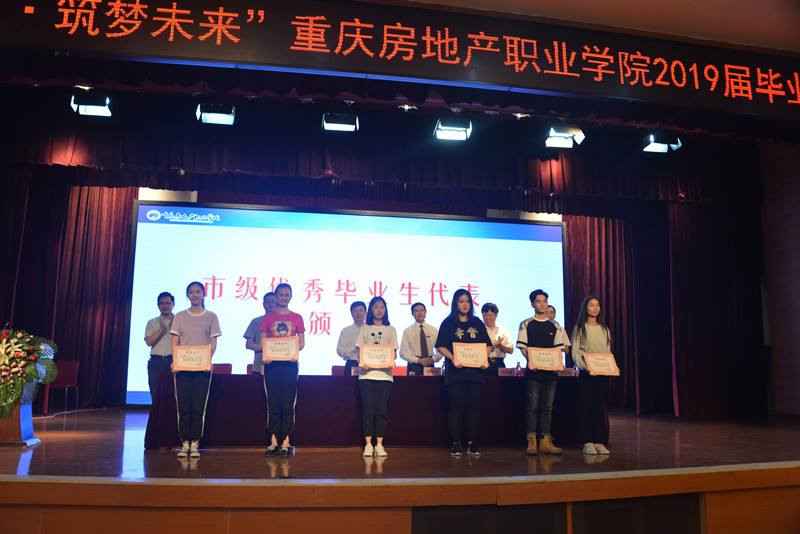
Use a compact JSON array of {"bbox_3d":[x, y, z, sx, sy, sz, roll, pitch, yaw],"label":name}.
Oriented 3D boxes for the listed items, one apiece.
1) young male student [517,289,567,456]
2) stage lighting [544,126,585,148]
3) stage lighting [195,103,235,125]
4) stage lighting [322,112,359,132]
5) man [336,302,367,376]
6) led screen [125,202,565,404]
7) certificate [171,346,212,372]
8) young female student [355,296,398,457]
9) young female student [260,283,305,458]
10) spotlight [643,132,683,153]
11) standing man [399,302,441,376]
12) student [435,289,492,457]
[{"bbox_3d":[1.478,1.084,6.557,0.480,1.702,0.340,3,-7,-15],"label":"young male student"},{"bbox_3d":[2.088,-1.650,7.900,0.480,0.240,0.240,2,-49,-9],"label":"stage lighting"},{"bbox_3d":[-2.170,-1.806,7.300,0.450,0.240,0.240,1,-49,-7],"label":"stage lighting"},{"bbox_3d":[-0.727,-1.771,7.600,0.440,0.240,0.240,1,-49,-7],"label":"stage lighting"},{"bbox_3d":[-0.530,1.250,7.710,0.520,1.640,0.360,1,-7,-7],"label":"man"},{"bbox_3d":[-0.685,0.738,10.983,7.743,3.441,0.150,2,-7,-10],"label":"led screen"},{"bbox_3d":[-2.014,0.891,6.050,0.360,0.250,0.015,1,-15,-7],"label":"certificate"},{"bbox_3d":[-0.225,1.096,6.356,0.430,1.582,0.340,2,-7,-10],"label":"young female student"},{"bbox_3d":[-1.163,1.011,6.221,0.440,1.692,0.340,2,-7,-10],"label":"young female student"},{"bbox_3d":[3.127,-1.483,7.415,0.410,0.240,0.300,2,-7,-10],"label":"spotlight"},{"bbox_3d":[0.240,1.270,7.840,0.530,1.630,0.360,1,-7,-3],"label":"standing man"},{"bbox_3d":[0.650,1.060,6.370,0.510,1.660,0.360,3,-7,-17],"label":"student"}]

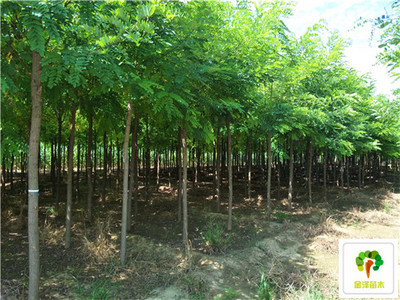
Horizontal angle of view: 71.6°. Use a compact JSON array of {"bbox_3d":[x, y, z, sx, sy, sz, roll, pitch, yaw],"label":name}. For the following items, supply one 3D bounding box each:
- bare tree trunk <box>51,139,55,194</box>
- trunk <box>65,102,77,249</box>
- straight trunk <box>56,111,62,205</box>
[{"bbox_3d":[-5.323,0.605,10.037,0.080,2.043,0.080,-1,-1,0],"label":"bare tree trunk"},{"bbox_3d":[-2.031,0.403,4.393,0.085,2.309,0.085,3,-1,0],"label":"trunk"},{"bbox_3d":[-4.337,0.284,8.545,0.085,3.018,0.085,0,-2,0],"label":"straight trunk"}]

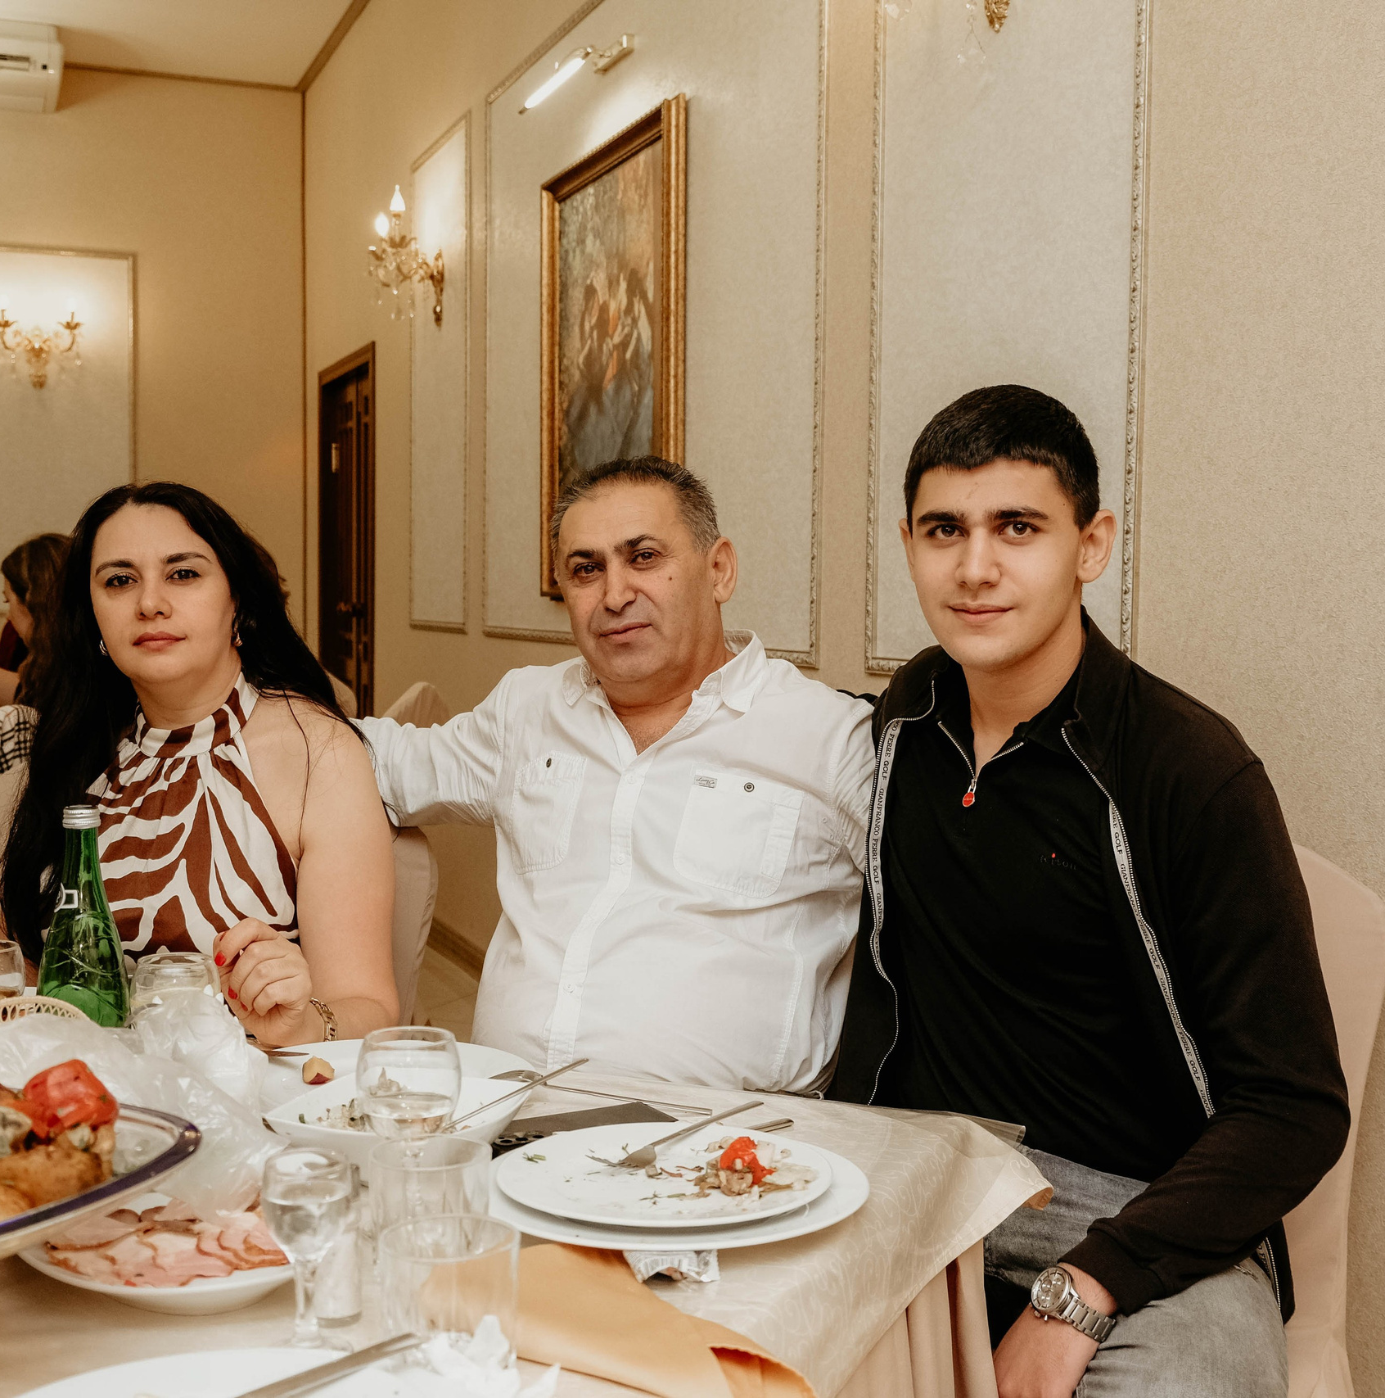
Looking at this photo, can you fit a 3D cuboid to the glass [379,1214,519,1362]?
[{"bbox_3d":[-0.137,0.335,1.049,0.077,0.076,0.077,1,3,0],"label":"glass"}]

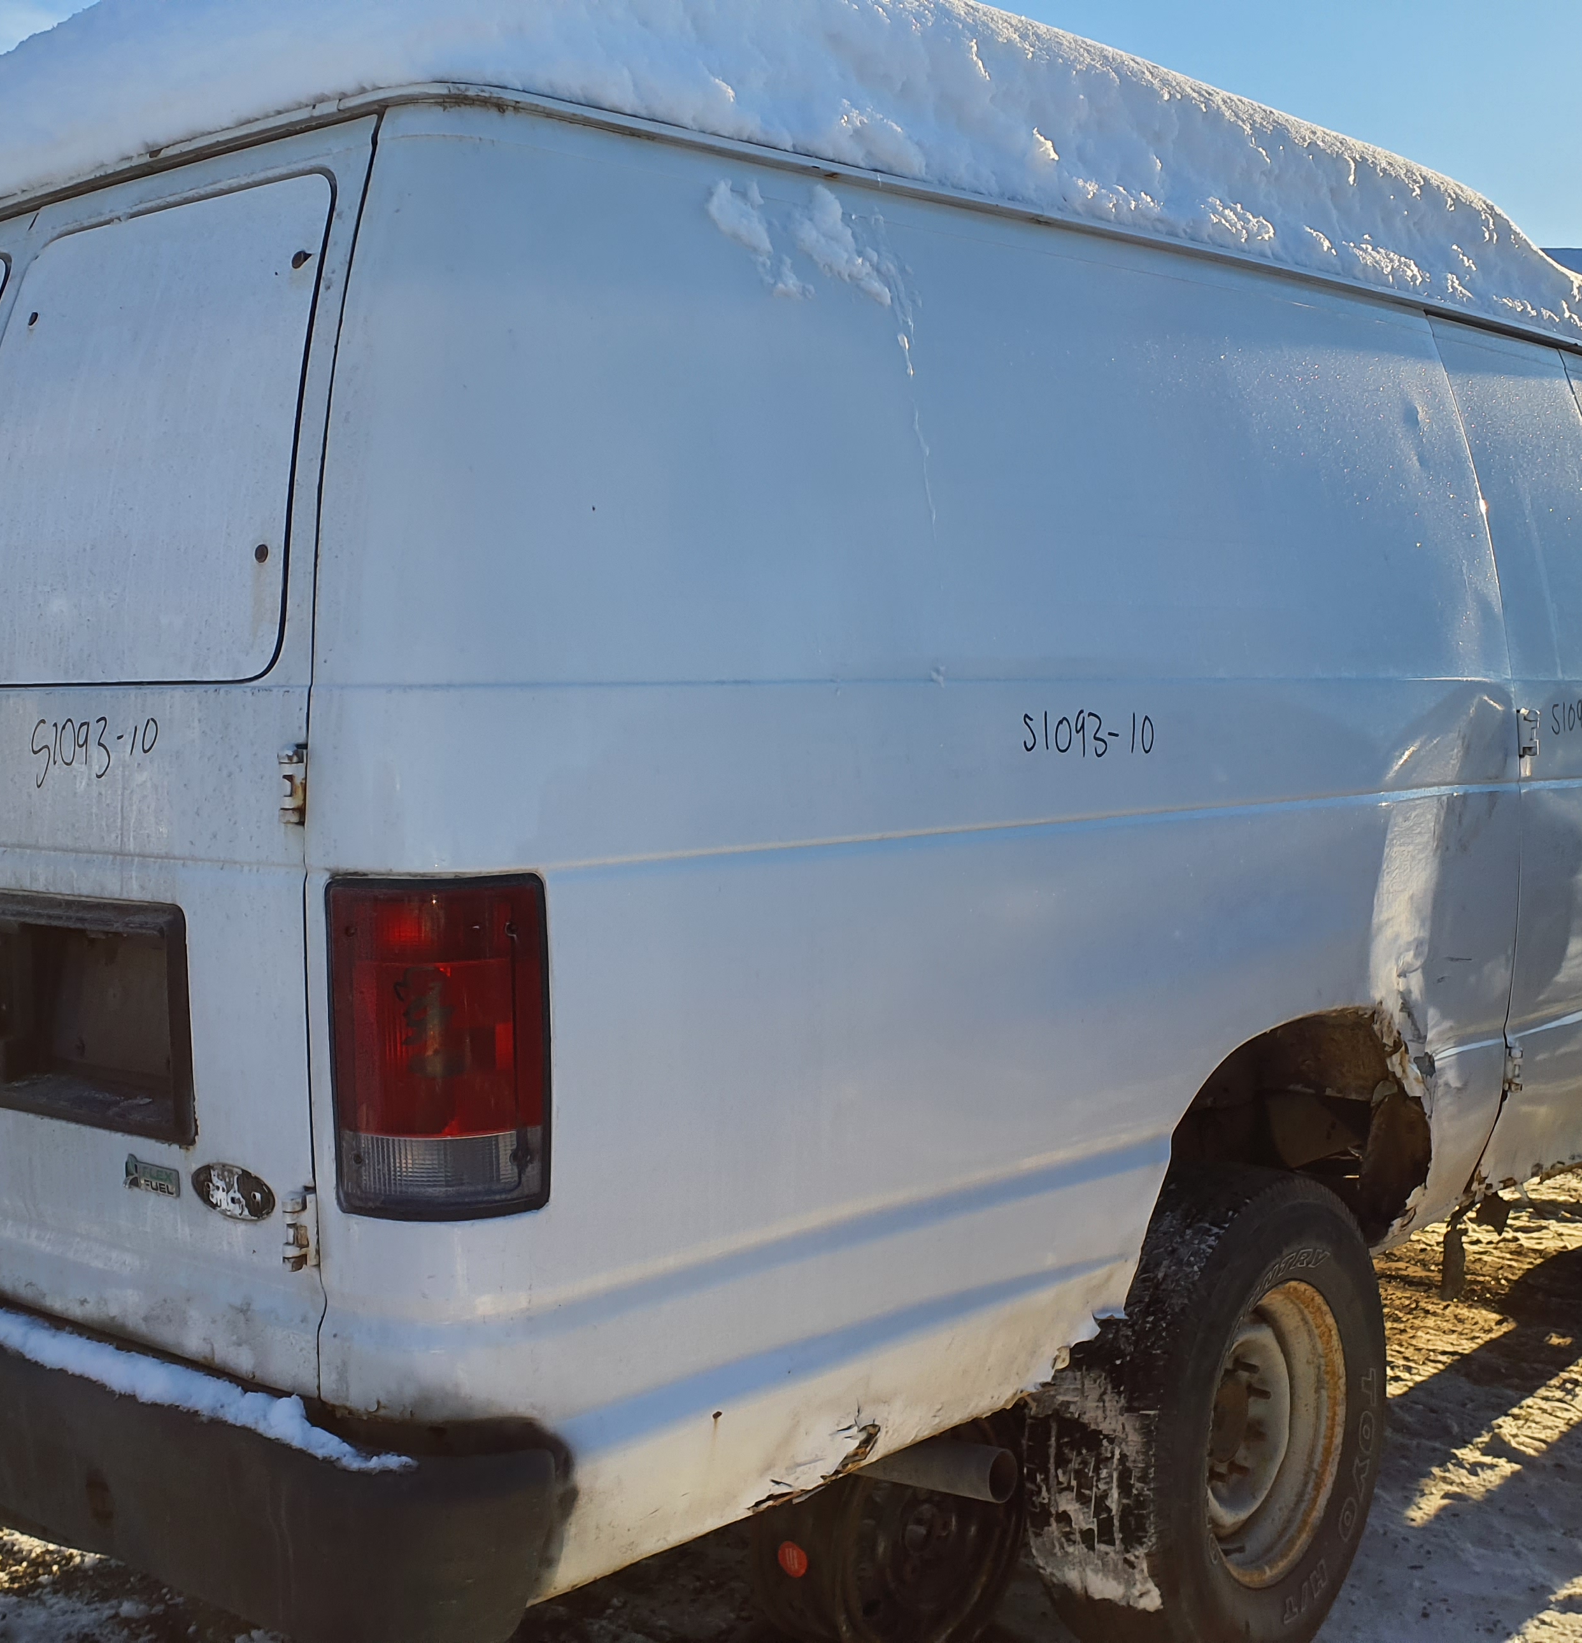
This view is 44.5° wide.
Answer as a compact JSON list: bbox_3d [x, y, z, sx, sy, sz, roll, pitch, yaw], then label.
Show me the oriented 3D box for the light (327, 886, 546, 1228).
[{"bbox_3d":[-0.327,0.207,1.800,0.150,0.325,0.150,3,5,42],"label":"light"}]

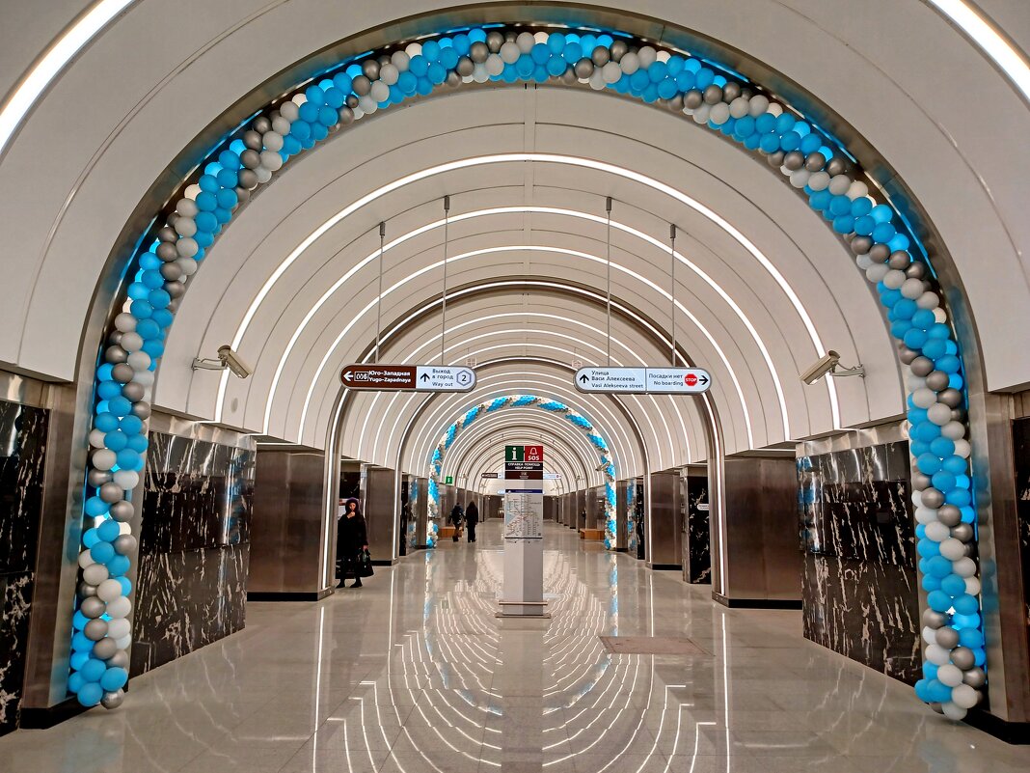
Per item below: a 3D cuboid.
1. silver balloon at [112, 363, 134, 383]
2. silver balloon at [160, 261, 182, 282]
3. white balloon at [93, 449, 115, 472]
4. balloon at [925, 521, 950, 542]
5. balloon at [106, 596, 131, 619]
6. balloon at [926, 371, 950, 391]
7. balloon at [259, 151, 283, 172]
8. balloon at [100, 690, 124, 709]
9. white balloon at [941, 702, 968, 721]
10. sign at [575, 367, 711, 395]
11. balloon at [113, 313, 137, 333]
[{"bbox_3d":[-3.197,-0.106,6.307,0.165,0.165,0.174,1,-9,0],"label":"silver balloon"},{"bbox_3d":[-2.889,-0.964,6.501,0.175,0.178,0.175,1,-9,0],"label":"silver balloon"},{"bbox_3d":[-3.288,0.582,6.201,0.171,0.171,0.180,1,-9,0],"label":"white balloon"},{"bbox_3d":[3.339,1.150,6.109,0.178,0.178,0.178,0,-9,0],"label":"balloon"},{"bbox_3d":[-3.117,1.741,6.099,0.175,0.178,0.175,1,-9,0],"label":"balloon"},{"bbox_3d":[3.445,-0.045,6.302,0.165,0.165,0.173,1,-9,0],"label":"balloon"},{"bbox_3d":[-2.081,-1.925,6.617,0.170,0.170,0.178,1,-9,0],"label":"balloon"},{"bbox_3d":[-3.148,2.441,6.063,0.170,0.170,0.170,0,-9,0],"label":"balloon"},{"bbox_3d":[3.409,2.499,6.001,0.178,0.173,0.183,1,-9,1],"label":"white balloon"},{"bbox_3d":[1.541,-0.068,9.348,1.629,0.295,0.140,1,-9,1],"label":"sign"},{"bbox_3d":[-3.263,-0.535,6.476,0.177,0.173,0.182,1,-9,0],"label":"balloon"}]

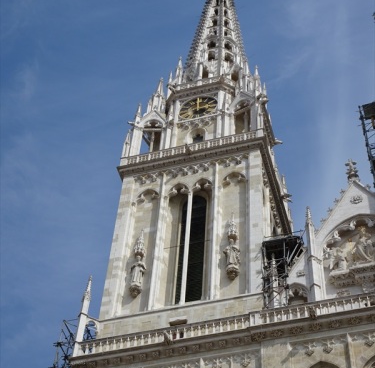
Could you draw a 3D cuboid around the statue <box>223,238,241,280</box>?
[{"bbox_3d":[2.930,4.831,59.116,1.050,3.655,0.850,-12,-53,13],"label":"statue"}]

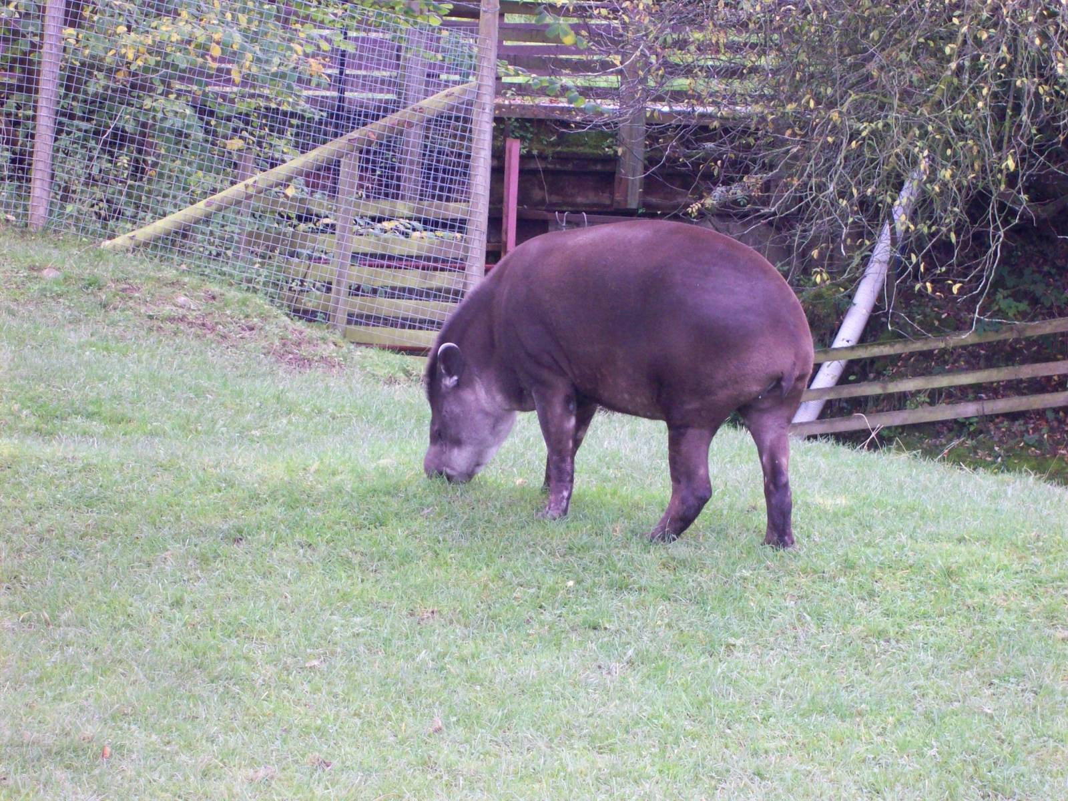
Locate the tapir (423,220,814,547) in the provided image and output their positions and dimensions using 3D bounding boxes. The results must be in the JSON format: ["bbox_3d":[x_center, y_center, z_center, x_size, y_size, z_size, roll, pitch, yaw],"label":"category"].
[{"bbox_3d":[0.249,-0.082,10.400,1.450,0.950,0.480,8,8,39],"label":"tapir"}]

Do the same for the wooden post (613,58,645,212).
[{"bbox_3d":[0.639,-1.784,22.300,0.150,1.080,0.150,1,7,-17],"label":"wooden post"}]

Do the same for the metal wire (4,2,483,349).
[{"bbox_3d":[-1.637,-1.285,18.700,2.750,2.050,0.060,2,7,-5],"label":"metal wire"}]

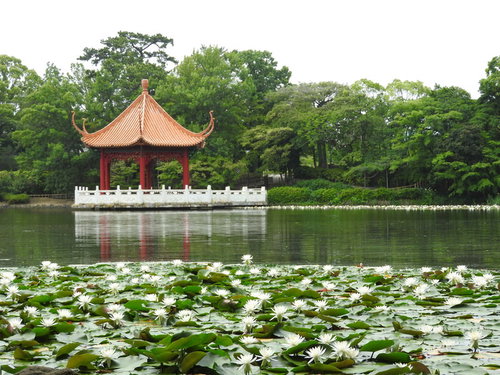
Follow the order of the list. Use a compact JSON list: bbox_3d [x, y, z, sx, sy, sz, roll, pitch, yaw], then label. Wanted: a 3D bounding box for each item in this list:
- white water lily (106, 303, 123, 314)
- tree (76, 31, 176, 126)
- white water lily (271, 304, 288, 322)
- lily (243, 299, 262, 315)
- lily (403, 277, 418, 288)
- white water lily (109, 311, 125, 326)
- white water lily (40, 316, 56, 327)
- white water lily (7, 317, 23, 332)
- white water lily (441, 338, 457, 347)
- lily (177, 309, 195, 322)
[{"bbox_3d":[-1.067,0.957,7.995,0.127,0.082,0.127,0,0,0],"label":"white water lily"},{"bbox_3d":[-9.800,-6.000,80.000,8.200,13.000,8.000,0,0,0],"label":"tree"},{"bbox_3d":[0.225,0.965,7.711,0.137,0.122,0.137,0,0,0],"label":"white water lily"},{"bbox_3d":[0.020,0.937,7.964,0.143,0.103,0.143,0,0,0],"label":"lily"},{"bbox_3d":[1.982,1.175,12.444,0.170,0.118,0.170,0,0,0],"label":"lily"},{"bbox_3d":[-1.142,1.120,8.647,0.137,0.110,0.137,0,0,0],"label":"white water lily"},{"bbox_3d":[-1.774,1.182,8.921,0.141,0.071,0.141,0,0,0],"label":"white water lily"},{"bbox_3d":[-1.887,1.094,8.120,0.125,0.100,0.125,0,0,0],"label":"white water lily"},{"bbox_3d":[1.517,1.185,7.728,0.119,0.048,0.119,0,0,0],"label":"white water lily"},{"bbox_3d":[-0.478,0.950,7.501,0.132,0.090,0.132,0,0,0],"label":"lily"}]

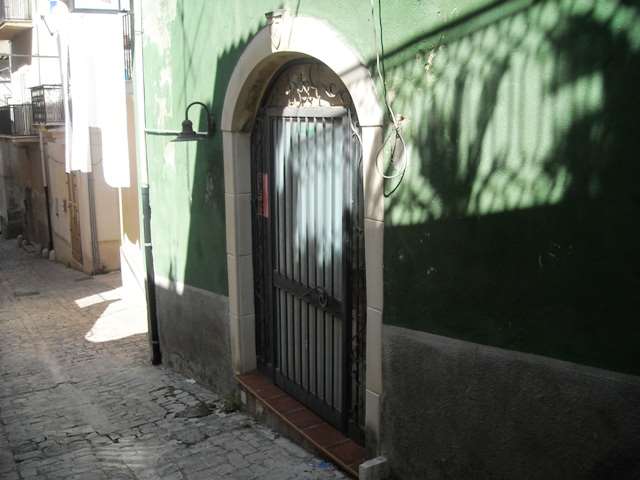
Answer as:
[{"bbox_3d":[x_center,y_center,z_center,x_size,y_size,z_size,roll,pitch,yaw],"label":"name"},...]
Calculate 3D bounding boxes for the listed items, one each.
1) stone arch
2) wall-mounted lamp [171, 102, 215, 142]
[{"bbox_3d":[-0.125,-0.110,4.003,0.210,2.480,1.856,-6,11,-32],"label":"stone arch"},{"bbox_3d":[-0.940,-0.863,4.726,0.316,0.289,0.263,-6,11,-32],"label":"wall-mounted lamp"}]

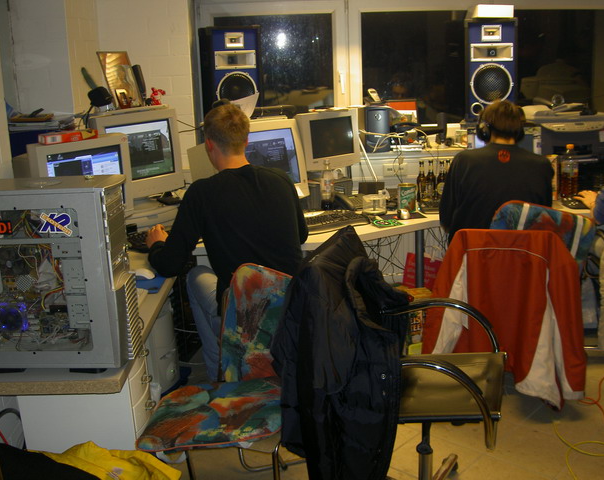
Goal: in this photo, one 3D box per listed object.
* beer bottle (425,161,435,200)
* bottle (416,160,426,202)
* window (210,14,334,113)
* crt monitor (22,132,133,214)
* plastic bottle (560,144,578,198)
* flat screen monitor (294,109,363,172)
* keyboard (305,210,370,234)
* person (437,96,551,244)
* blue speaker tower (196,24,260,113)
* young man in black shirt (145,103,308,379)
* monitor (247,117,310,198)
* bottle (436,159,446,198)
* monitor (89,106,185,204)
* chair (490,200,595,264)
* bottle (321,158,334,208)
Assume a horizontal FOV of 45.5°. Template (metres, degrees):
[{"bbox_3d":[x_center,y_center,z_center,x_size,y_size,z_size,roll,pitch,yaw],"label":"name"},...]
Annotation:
[{"bbox_3d":[0.719,-0.321,4.016,0.062,0.240,0.062,-2,14,0],"label":"beer bottle"},{"bbox_3d":[0.684,-0.333,4.125,0.065,0.250,0.065,-2,15,0],"label":"bottle"},{"bbox_3d":[-0.187,-1.136,4.722,0.840,0.720,0.080,-4,15,-5],"label":"window"},{"bbox_3d":[-1.063,-0.271,3.228,0.420,0.420,0.430,-14,19,-39],"label":"crt monitor"},{"bbox_3d":[1.485,-0.371,3.978,0.094,0.316,0.094,-2,14,0],"label":"plastic bottle"},{"bbox_3d":[0.068,-0.563,4.193,0.375,0.360,0.380,-12,13,-32],"label":"flat screen monitor"},{"bbox_3d":[0.095,-0.080,3.584,0.460,0.040,0.180,-11,17,-31],"label":"keyboard"},{"bbox_3d":[0.927,-0.012,3.584,0.530,1.320,0.720,0,15,7],"label":"person"},{"bbox_3d":[-0.434,-1.019,4.525,0.350,0.610,0.340,-7,16,-17],"label":"blue speaker tower"},{"bbox_3d":[-0.305,0.108,3.201,0.620,1.380,0.850,-6,15,-15],"label":"young man in black shirt"},{"bbox_3d":[-0.275,-0.343,3.515,0.440,0.450,0.440,-15,19,-40],"label":"monitor"},{"bbox_3d":[0.779,-0.323,4.015,0.062,0.240,0.062,-2,14,0],"label":"bottle"},{"bbox_3d":[-0.933,-0.426,3.708,0.445,0.430,0.440,-15,16,-40],"label":"monitor"},{"bbox_3d":[1.148,0.195,3.580,0.500,0.900,0.570,2,15,15],"label":"chair"},{"bbox_3d":[0.140,-0.306,4.017,0.080,0.290,0.080,-2,15,0],"label":"bottle"}]

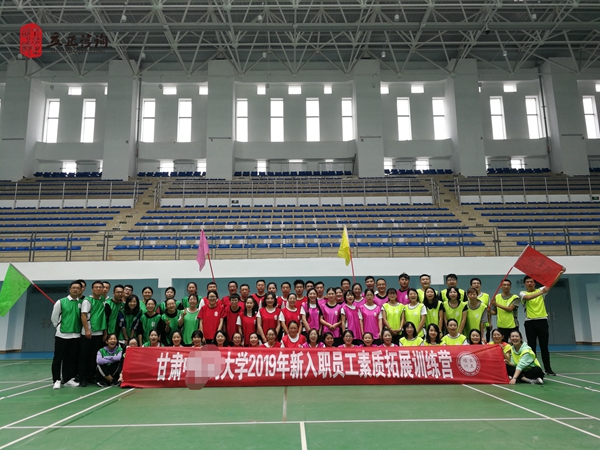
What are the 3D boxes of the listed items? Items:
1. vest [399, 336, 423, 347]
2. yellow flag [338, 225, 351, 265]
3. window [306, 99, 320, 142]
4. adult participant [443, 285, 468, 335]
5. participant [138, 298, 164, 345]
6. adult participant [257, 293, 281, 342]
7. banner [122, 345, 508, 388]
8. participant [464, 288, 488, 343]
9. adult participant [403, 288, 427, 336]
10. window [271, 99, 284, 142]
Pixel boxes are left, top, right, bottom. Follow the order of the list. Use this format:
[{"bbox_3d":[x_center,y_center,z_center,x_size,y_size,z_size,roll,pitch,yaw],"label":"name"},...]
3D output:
[{"bbox_3d":[1.841,2.134,7.767,0.420,0.560,0.270,-2,-11,7],"label":"vest"},{"bbox_3d":[0.892,0.411,9.376,0.260,0.840,0.200,0,-12,-1],"label":"yellow flag"},{"bbox_3d":[0.859,-6.680,29.799,0.845,2.990,0.150,0,-11,-1],"label":"window"},{"bbox_3d":[2.930,1.964,8.684,0.460,1.617,0.300,-2,-12,7],"label":"adult participant"},{"bbox_3d":[-2.638,2.030,8.270,0.480,1.425,0.330,1,-11,-9],"label":"participant"},{"bbox_3d":[-0.560,1.968,8.317,0.460,1.513,0.300,0,-11,-2],"label":"adult participant"},{"bbox_3d":[0.243,2.208,7.376,6.100,0.620,0.150,-1,-11,0],"label":"banner"},{"bbox_3d":[3.281,1.964,8.640,0.450,1.591,0.300,-3,-12,11],"label":"participant"},{"bbox_3d":[2.089,1.933,8.420,0.460,1.559,0.300,-2,-11,6],"label":"adult participant"},{"bbox_3d":[-1.444,-6.720,30.143,0.840,3.001,0.200,0,-11,-1],"label":"window"}]

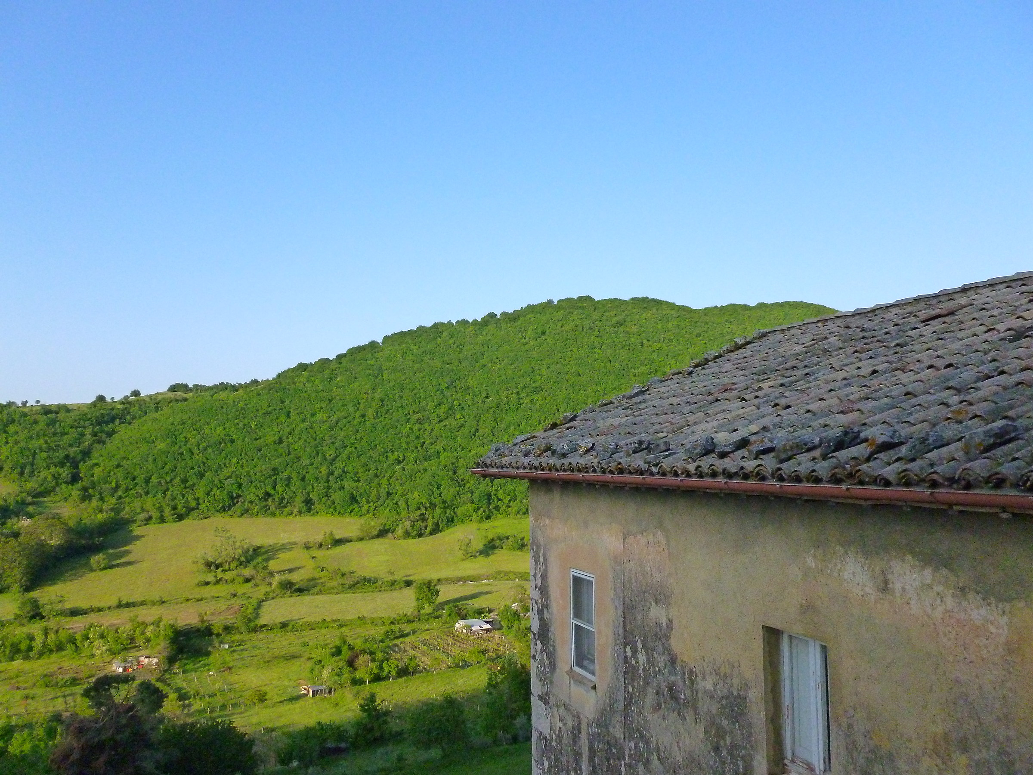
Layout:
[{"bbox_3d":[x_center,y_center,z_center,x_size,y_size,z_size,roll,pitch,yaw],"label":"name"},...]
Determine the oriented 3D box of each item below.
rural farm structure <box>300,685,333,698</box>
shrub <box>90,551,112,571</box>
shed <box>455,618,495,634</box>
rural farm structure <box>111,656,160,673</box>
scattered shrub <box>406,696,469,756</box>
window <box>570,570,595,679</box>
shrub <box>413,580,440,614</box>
[{"bbox_3d":[-50.299,76.362,210.000,7.500,2.400,4.000,2,-5,-25],"label":"rural farm structure"},{"bbox_3d":[-174.256,72.677,350.000,9.200,7.600,9.200,2,-5,-26],"label":"shrub"},{"bbox_3d":[-13.309,75.502,265.000,10.500,3.100,7.500,2,-5,-31],"label":"shed"},{"bbox_3d":[-103.937,75.420,228.000,12.000,3.200,6.500,2,-5,-29],"label":"rural farm structure"},{"bbox_3d":[-16.934,71.774,178.000,12.800,11.500,12.800,0,-4,-5],"label":"scattered shrub"},{"bbox_3d":[0.937,3.218,11.420,0.100,1.372,0.743,1,-5,-21],"label":"window"},{"bbox_3d":[-30.691,71.429,285.000,9.000,11.000,9.000,0,-4,-6],"label":"shrub"}]

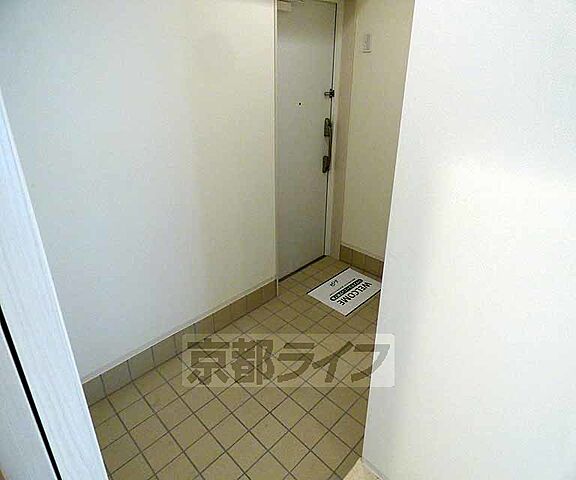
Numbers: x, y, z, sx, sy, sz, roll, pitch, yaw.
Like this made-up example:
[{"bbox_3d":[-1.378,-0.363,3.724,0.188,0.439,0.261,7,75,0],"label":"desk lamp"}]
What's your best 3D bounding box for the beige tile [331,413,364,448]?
[{"bbox_3d":[0.324,1.014,1.843,0.146,0.010,0.146,24,36,39],"label":"beige tile"}]

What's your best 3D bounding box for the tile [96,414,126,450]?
[{"bbox_3d":[-0.947,1.017,1.839,0.147,0.010,0.147,-25,36,-39],"label":"tile"}]

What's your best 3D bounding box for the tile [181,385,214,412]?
[{"bbox_3d":[-0.522,0.919,2.021,0.146,0.012,0.146,24,36,39],"label":"tile"}]

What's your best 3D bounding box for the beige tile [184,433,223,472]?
[{"bbox_3d":[-0.414,1.062,1.734,0.146,0.010,0.146,25,36,39],"label":"beige tile"}]

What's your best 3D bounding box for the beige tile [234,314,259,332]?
[{"bbox_3d":[-0.314,0.623,2.585,0.145,0.010,0.145,24,36,39],"label":"beige tile"}]

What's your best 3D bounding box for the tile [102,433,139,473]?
[{"bbox_3d":[-0.842,1.068,1.742,0.146,0.010,0.146,24,36,39],"label":"tile"}]

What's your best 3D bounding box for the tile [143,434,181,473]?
[{"bbox_3d":[-0.630,1.063,1.738,0.145,0.010,0.145,24,36,39],"label":"tile"}]

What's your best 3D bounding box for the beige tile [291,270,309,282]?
[{"bbox_3d":[0.103,0.334,3.141,0.146,0.010,0.146,25,36,39],"label":"beige tile"}]

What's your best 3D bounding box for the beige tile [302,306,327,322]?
[{"bbox_3d":[0.223,0.572,2.679,0.147,0.010,0.147,-25,36,-39],"label":"beige tile"}]

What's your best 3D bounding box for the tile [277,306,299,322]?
[{"bbox_3d":[0.001,0.576,2.672,0.146,0.010,0.146,25,36,39],"label":"tile"}]

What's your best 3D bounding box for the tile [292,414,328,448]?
[{"bbox_3d":[0.112,1.011,1.832,0.145,0.010,0.145,24,36,39],"label":"tile"}]

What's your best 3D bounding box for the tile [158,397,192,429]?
[{"bbox_3d":[-0.630,0.966,1.926,0.145,0.010,0.145,24,36,39],"label":"tile"}]

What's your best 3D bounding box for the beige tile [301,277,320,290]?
[{"bbox_3d":[0.209,0.382,3.048,0.146,0.010,0.146,25,36,39],"label":"beige tile"}]

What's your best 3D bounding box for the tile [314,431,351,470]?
[{"bbox_3d":[0.219,1.063,1.748,0.146,0.010,0.146,24,36,39],"label":"tile"}]

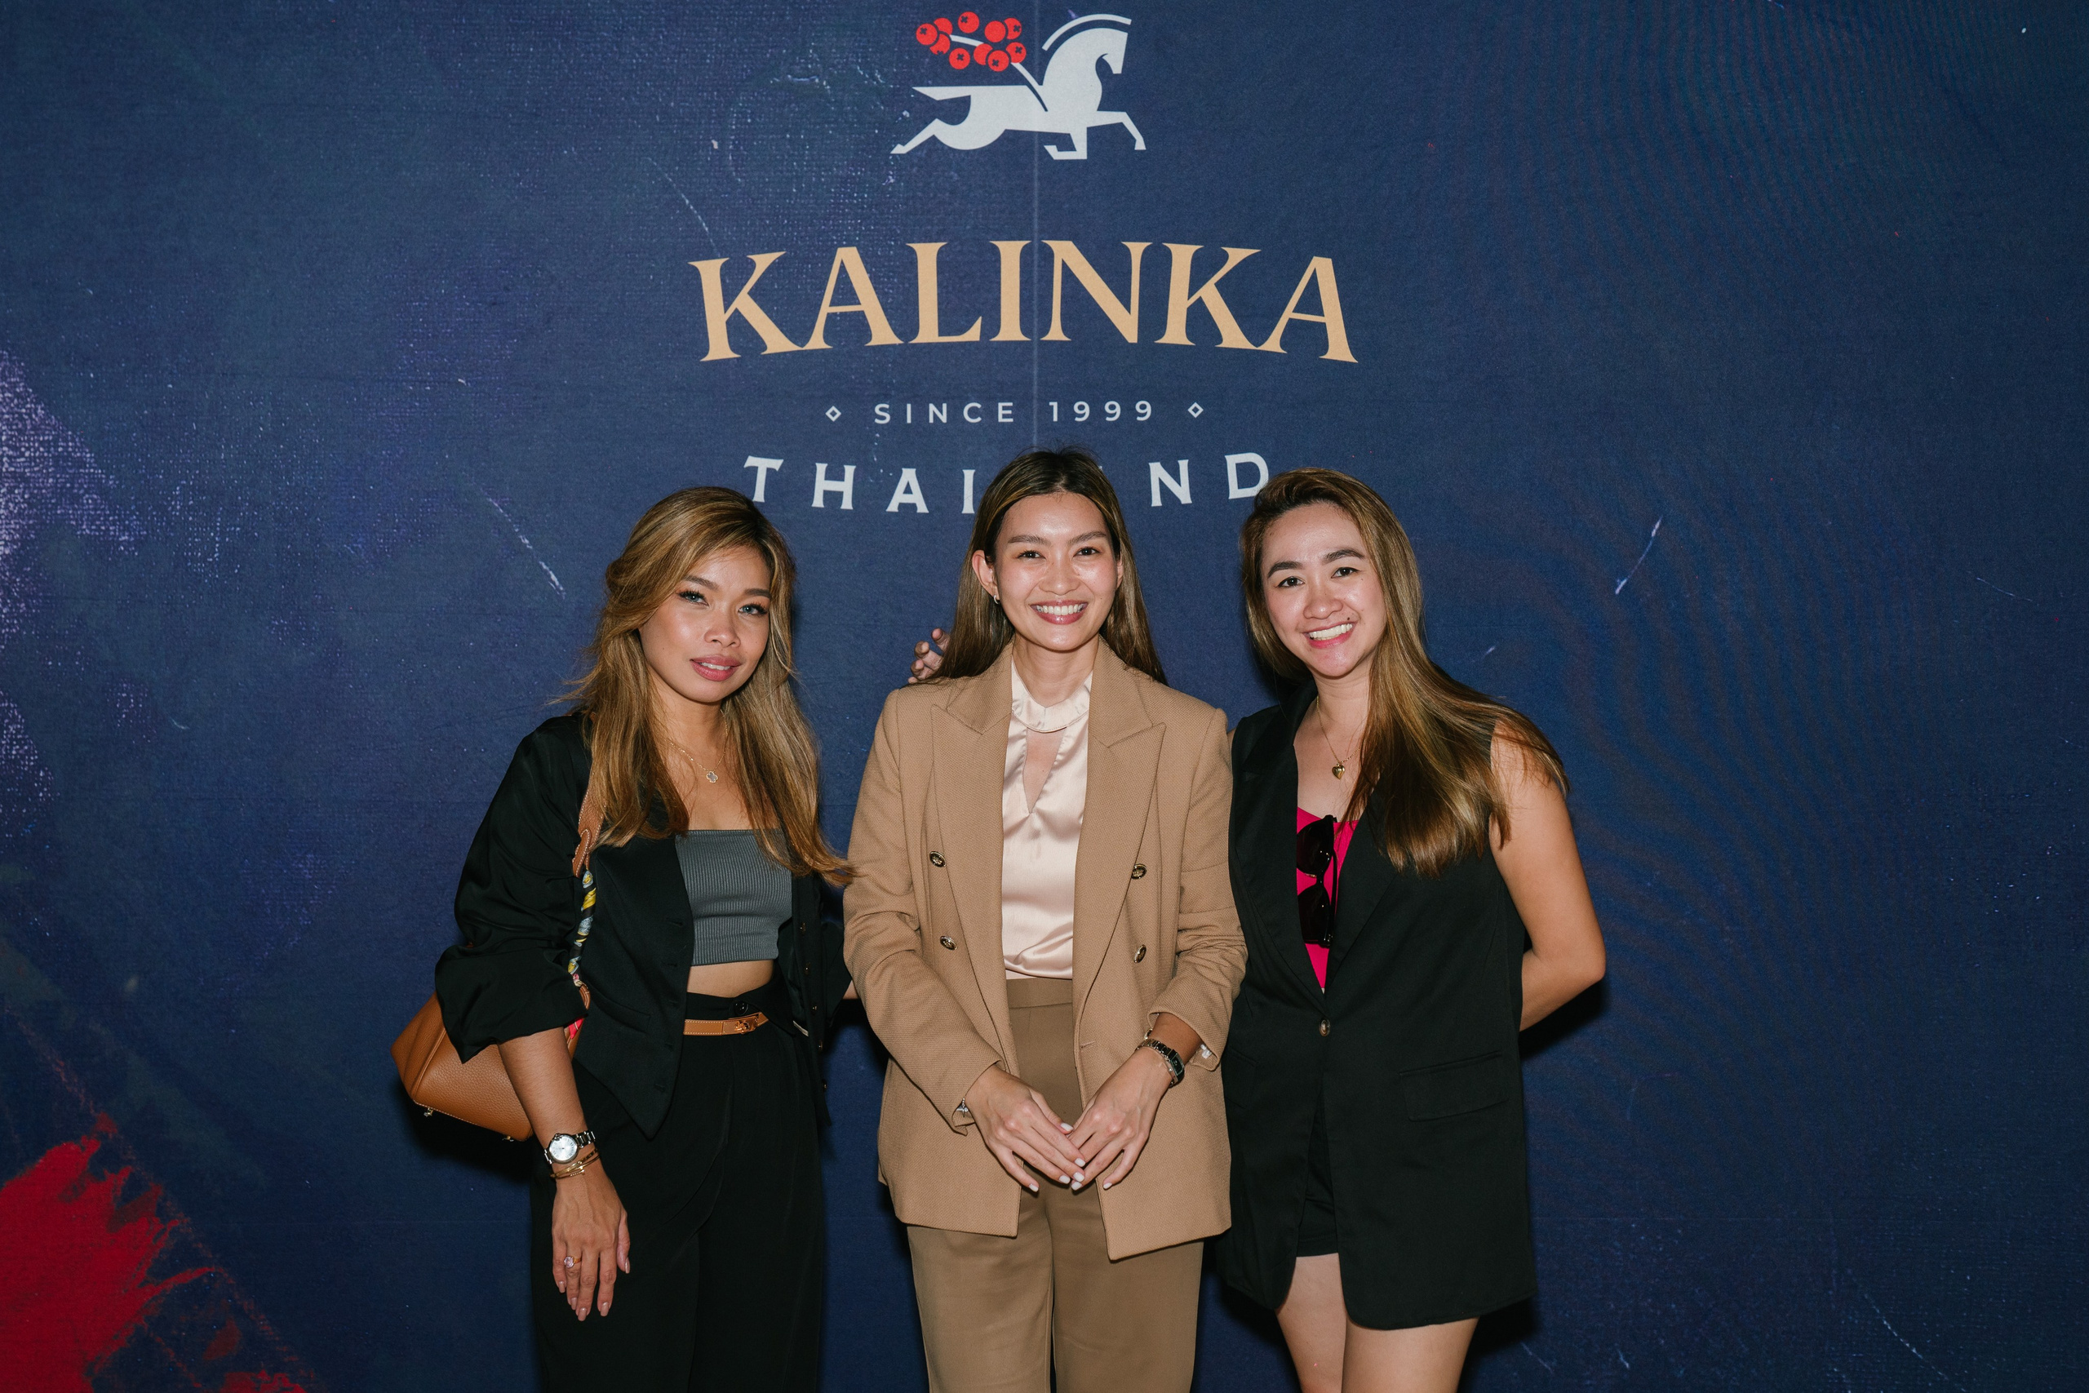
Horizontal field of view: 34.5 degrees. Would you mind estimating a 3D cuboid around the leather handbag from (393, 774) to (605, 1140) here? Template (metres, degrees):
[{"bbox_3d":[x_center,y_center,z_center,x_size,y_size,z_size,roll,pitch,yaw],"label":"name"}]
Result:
[{"bbox_3d":[-0.567,0.231,3.660,0.160,0.430,0.270,16,-3,-16],"label":"leather handbag"}]

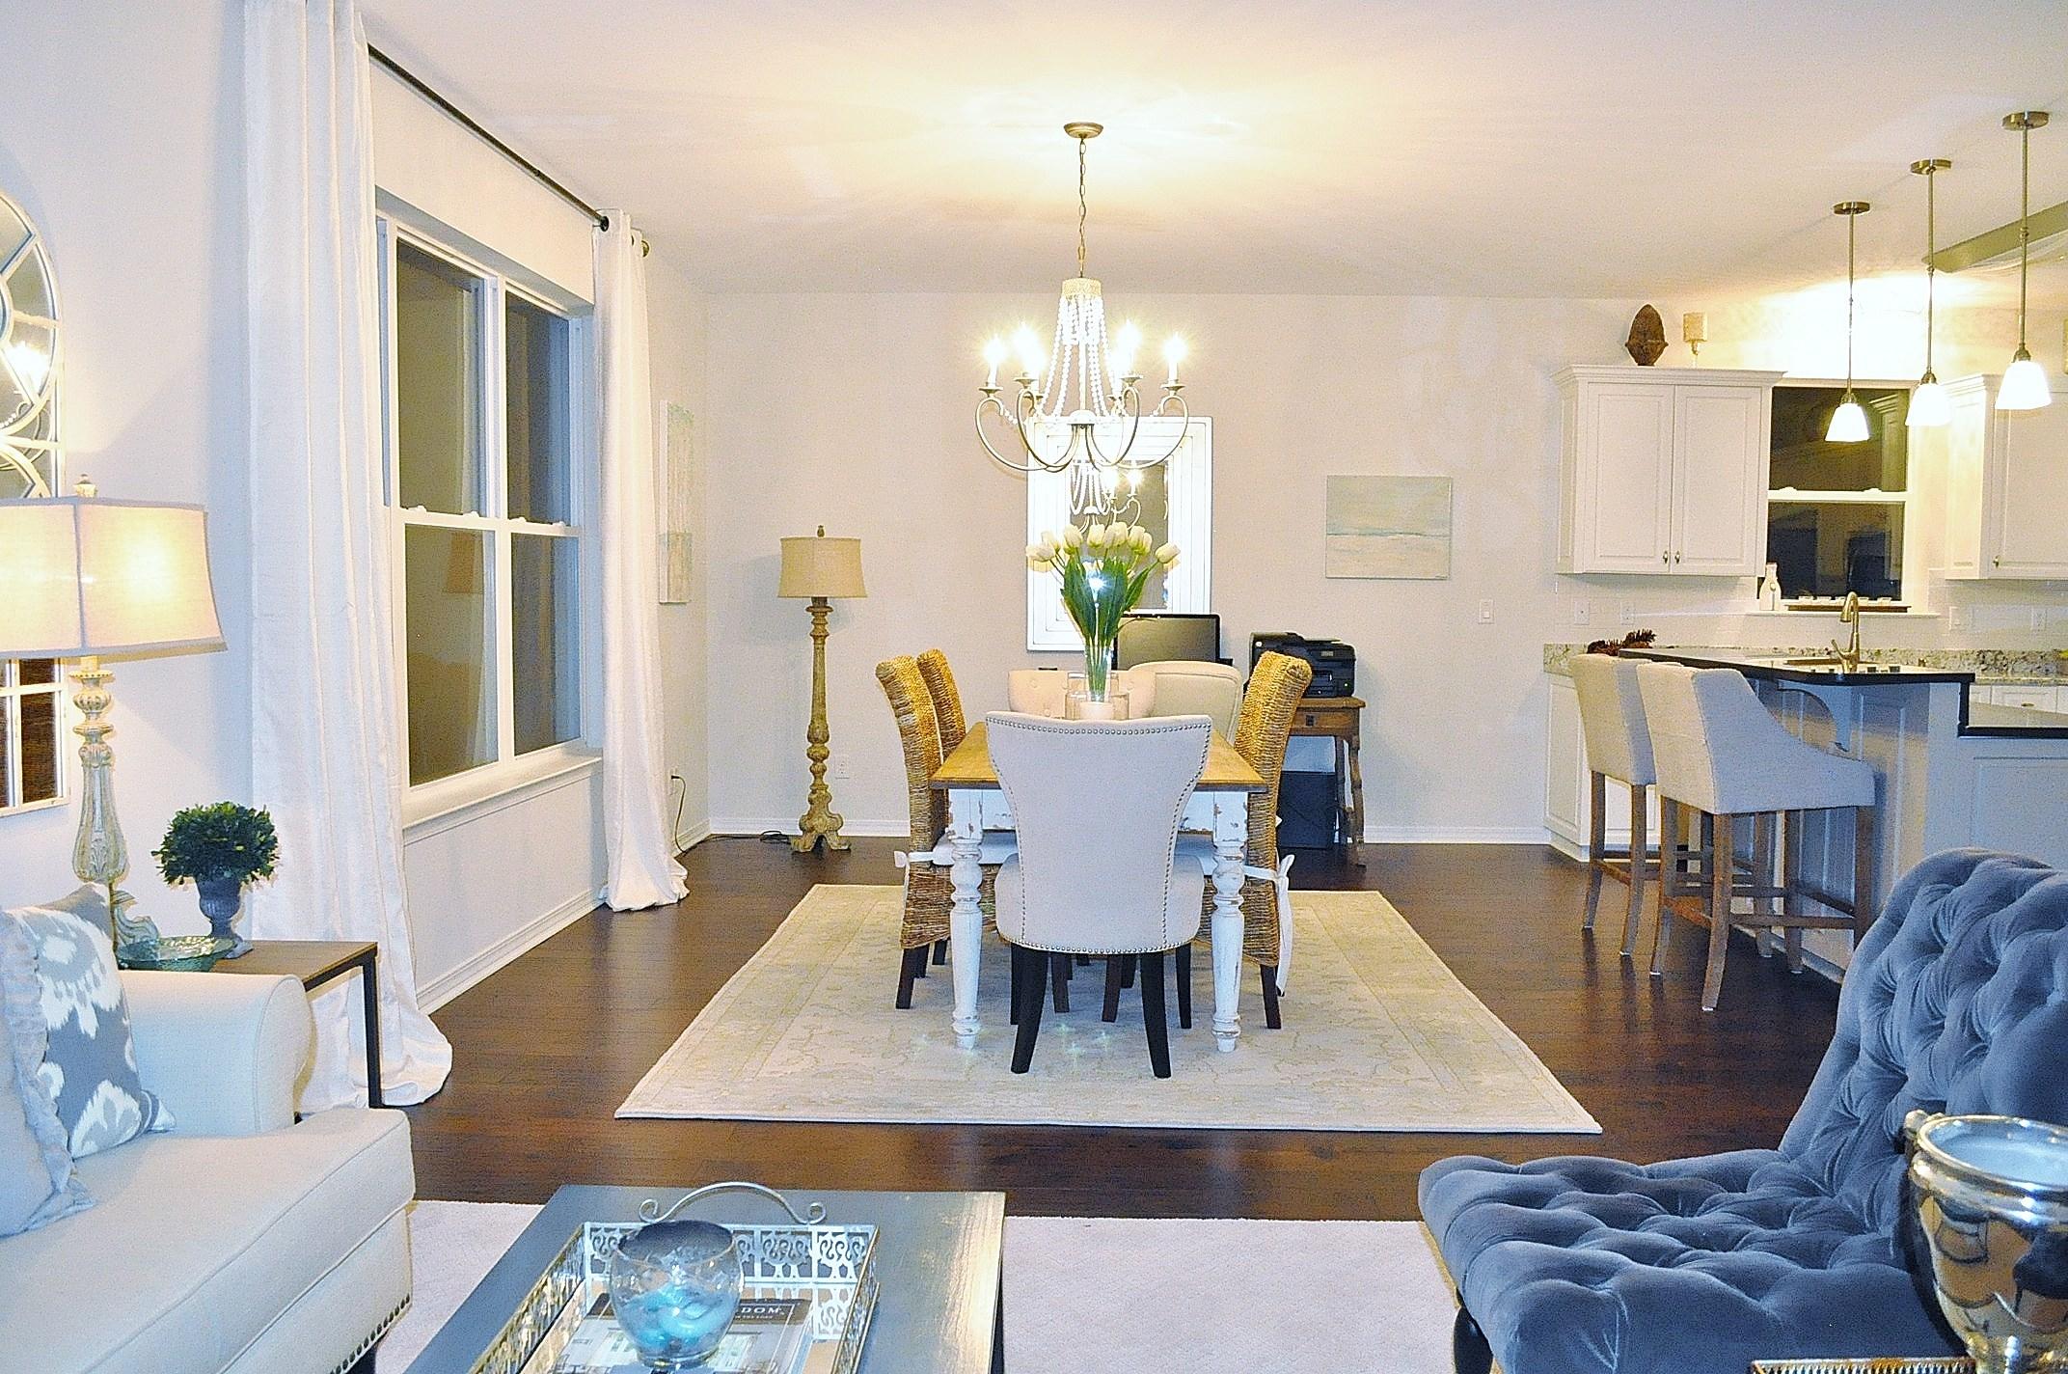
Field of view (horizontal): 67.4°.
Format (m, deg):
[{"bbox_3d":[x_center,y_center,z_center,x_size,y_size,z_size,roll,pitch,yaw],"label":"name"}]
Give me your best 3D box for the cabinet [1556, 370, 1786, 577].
[{"bbox_3d":[3.061,-1.028,7.526,0.985,0.975,0.370,0,4,2],"label":"cabinet"}]

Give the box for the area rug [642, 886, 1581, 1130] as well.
[{"bbox_3d":[0.220,0.959,5.202,2.400,0.012,2.900,0,4,2],"label":"area rug"}]

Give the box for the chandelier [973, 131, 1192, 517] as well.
[{"bbox_3d":[0.160,-1.234,4.998,0.700,1.100,0.700,0,4,2],"label":"chandelier"}]

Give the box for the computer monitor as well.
[{"bbox_3d":[0.647,-0.154,7.509,0.530,0.390,0.180,0,4,2],"label":"computer monitor"}]

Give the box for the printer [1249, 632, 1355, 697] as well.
[{"bbox_3d":[1.296,-0.115,7.590,0.460,0.315,0.400,1,4,2],"label":"printer"}]

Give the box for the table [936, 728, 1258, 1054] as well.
[{"bbox_3d":[0.208,0.585,5.202,0.930,0.770,1.820,1,4,2],"label":"table"}]

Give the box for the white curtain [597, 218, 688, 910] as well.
[{"bbox_3d":[-1.625,-0.490,6.377,0.230,2.730,0.640,1,4,2],"label":"white curtain"}]

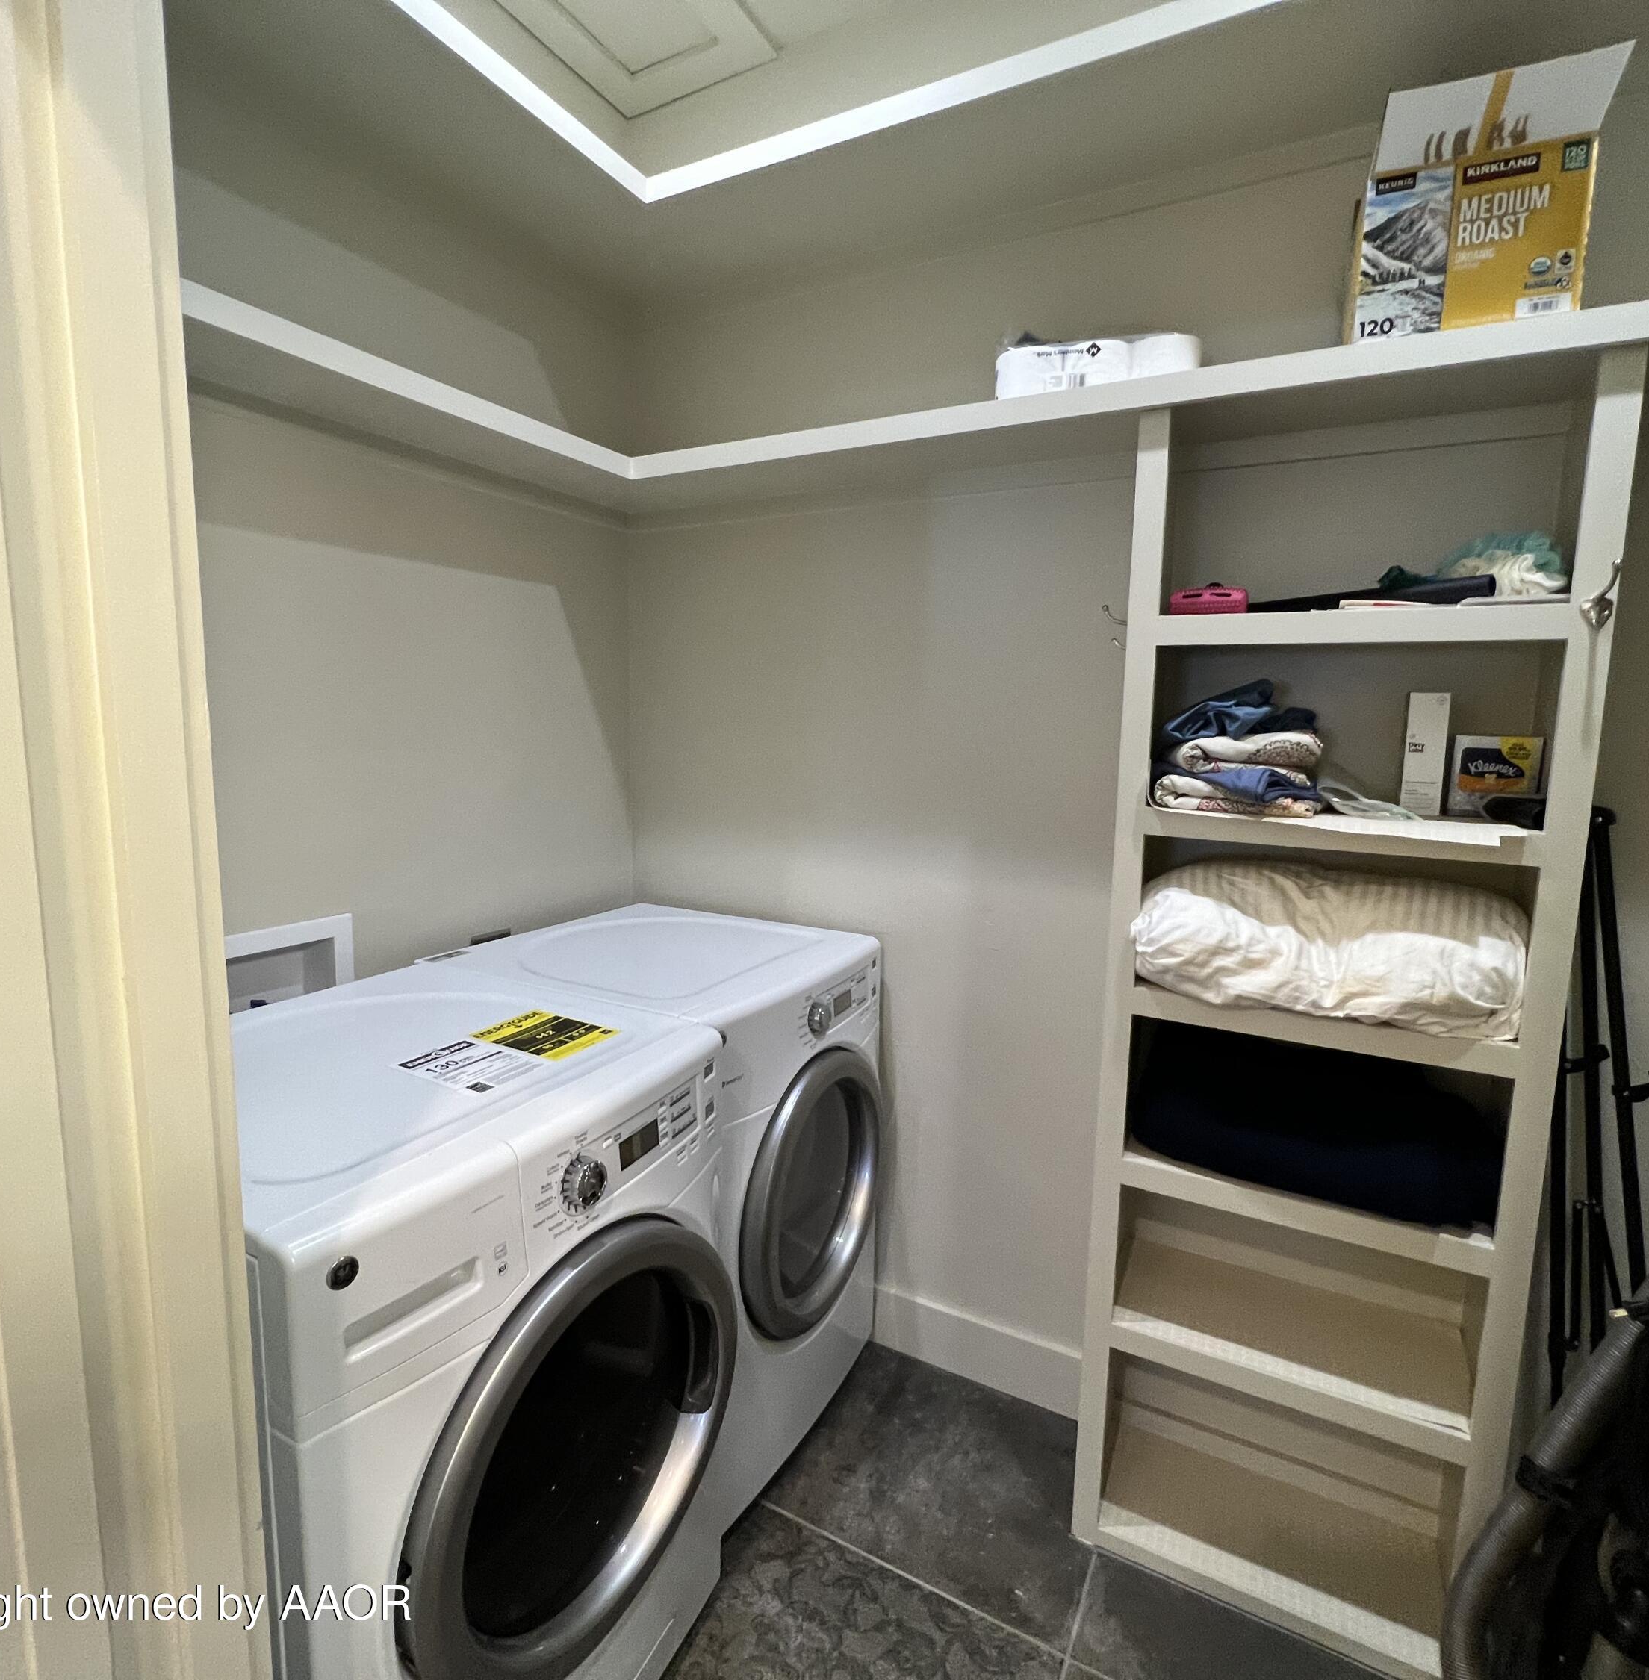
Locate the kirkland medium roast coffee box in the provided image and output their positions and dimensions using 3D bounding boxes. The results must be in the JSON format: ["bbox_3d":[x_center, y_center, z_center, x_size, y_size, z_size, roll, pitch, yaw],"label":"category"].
[{"bbox_3d":[0.920,-0.852,1.206,0.260,0.305,0.225,4,8,23],"label":"kirkland medium roast coffee box"}]

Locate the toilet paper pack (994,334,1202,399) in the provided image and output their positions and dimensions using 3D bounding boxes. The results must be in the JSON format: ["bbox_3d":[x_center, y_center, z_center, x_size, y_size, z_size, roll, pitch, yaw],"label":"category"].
[{"bbox_3d":[0.482,-0.791,1.488,0.320,0.100,0.205,3,8,19],"label":"toilet paper pack"}]

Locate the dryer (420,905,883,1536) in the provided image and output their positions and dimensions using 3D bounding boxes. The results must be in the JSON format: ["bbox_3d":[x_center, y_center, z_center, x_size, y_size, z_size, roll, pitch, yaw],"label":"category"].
[{"bbox_3d":[-0.339,0.751,1.898,0.790,1.020,0.686,5,9,30],"label":"dryer"}]

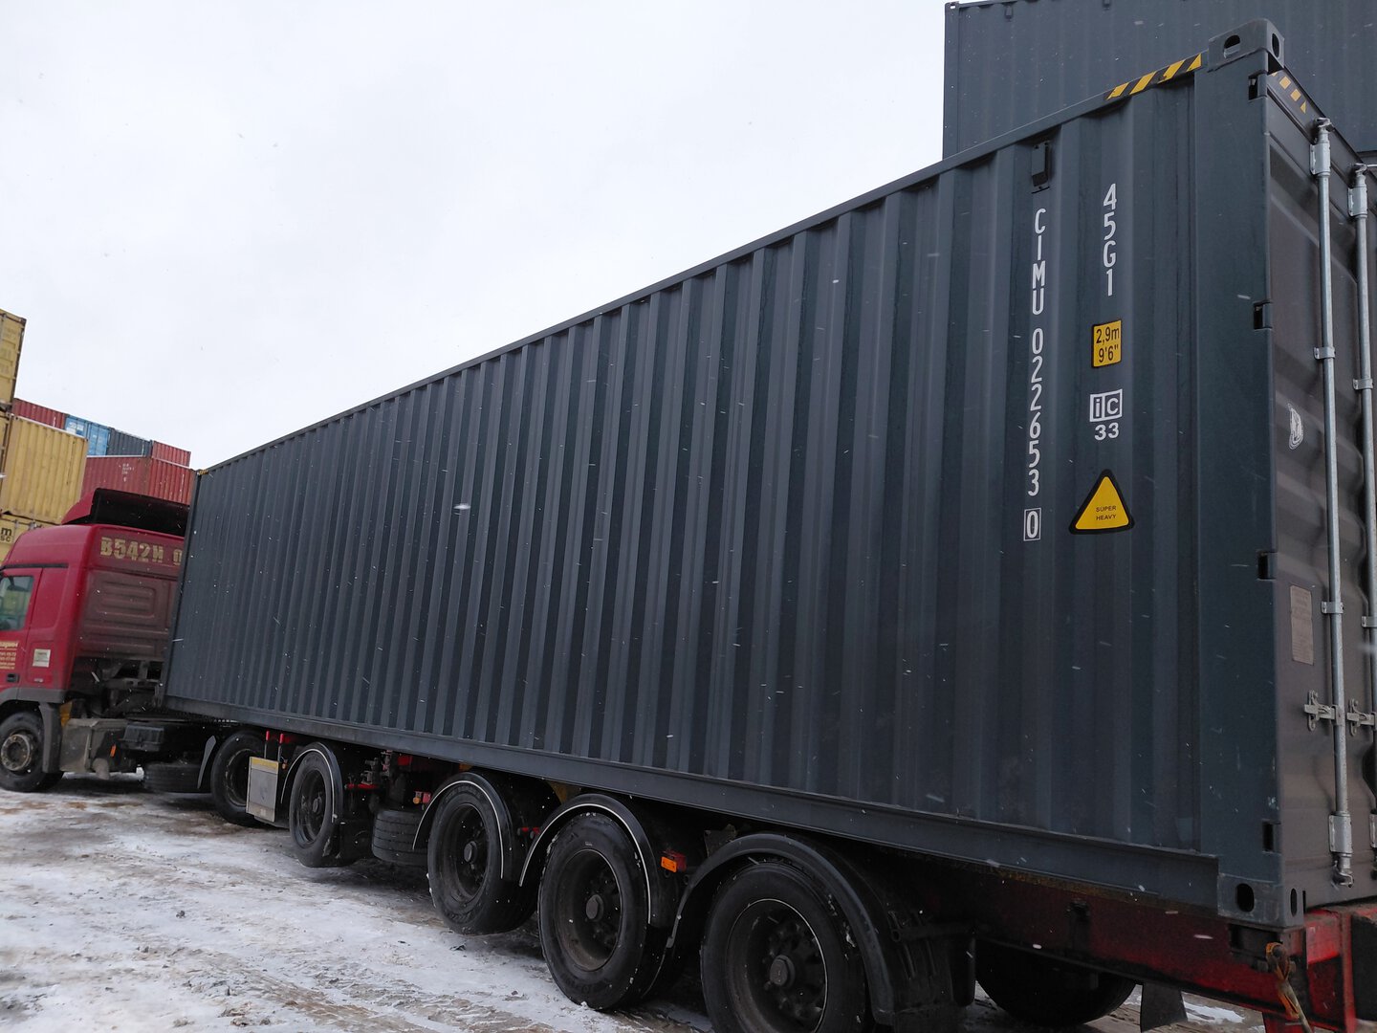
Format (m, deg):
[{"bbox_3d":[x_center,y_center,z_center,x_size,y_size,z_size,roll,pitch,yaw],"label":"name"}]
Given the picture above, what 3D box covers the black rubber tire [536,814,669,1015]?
[{"bbox_3d":[-0.403,2.073,5.294,0.360,0.960,0.960,14,-14,-39],"label":"black rubber tire"}]

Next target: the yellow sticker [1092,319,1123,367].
[{"bbox_3d":[1.513,-0.630,3.608,0.006,0.165,0.110,14,-14,-39],"label":"yellow sticker"}]

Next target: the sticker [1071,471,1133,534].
[{"bbox_3d":[1.448,-0.058,3.501,0.006,0.220,0.235,14,-14,-39],"label":"sticker"}]

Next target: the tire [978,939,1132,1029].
[{"bbox_3d":[2.050,2.340,5.620,0.360,0.960,0.960,14,-14,-39],"label":"tire"}]

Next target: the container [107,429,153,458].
[{"bbox_3d":[-33.908,-2.910,51.863,12.190,2.700,2.440,1,-11,20],"label":"container"}]

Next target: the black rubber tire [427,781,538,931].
[{"bbox_3d":[-1.299,2.148,6.340,0.360,0.960,0.960,14,-14,-39],"label":"black rubber tire"}]

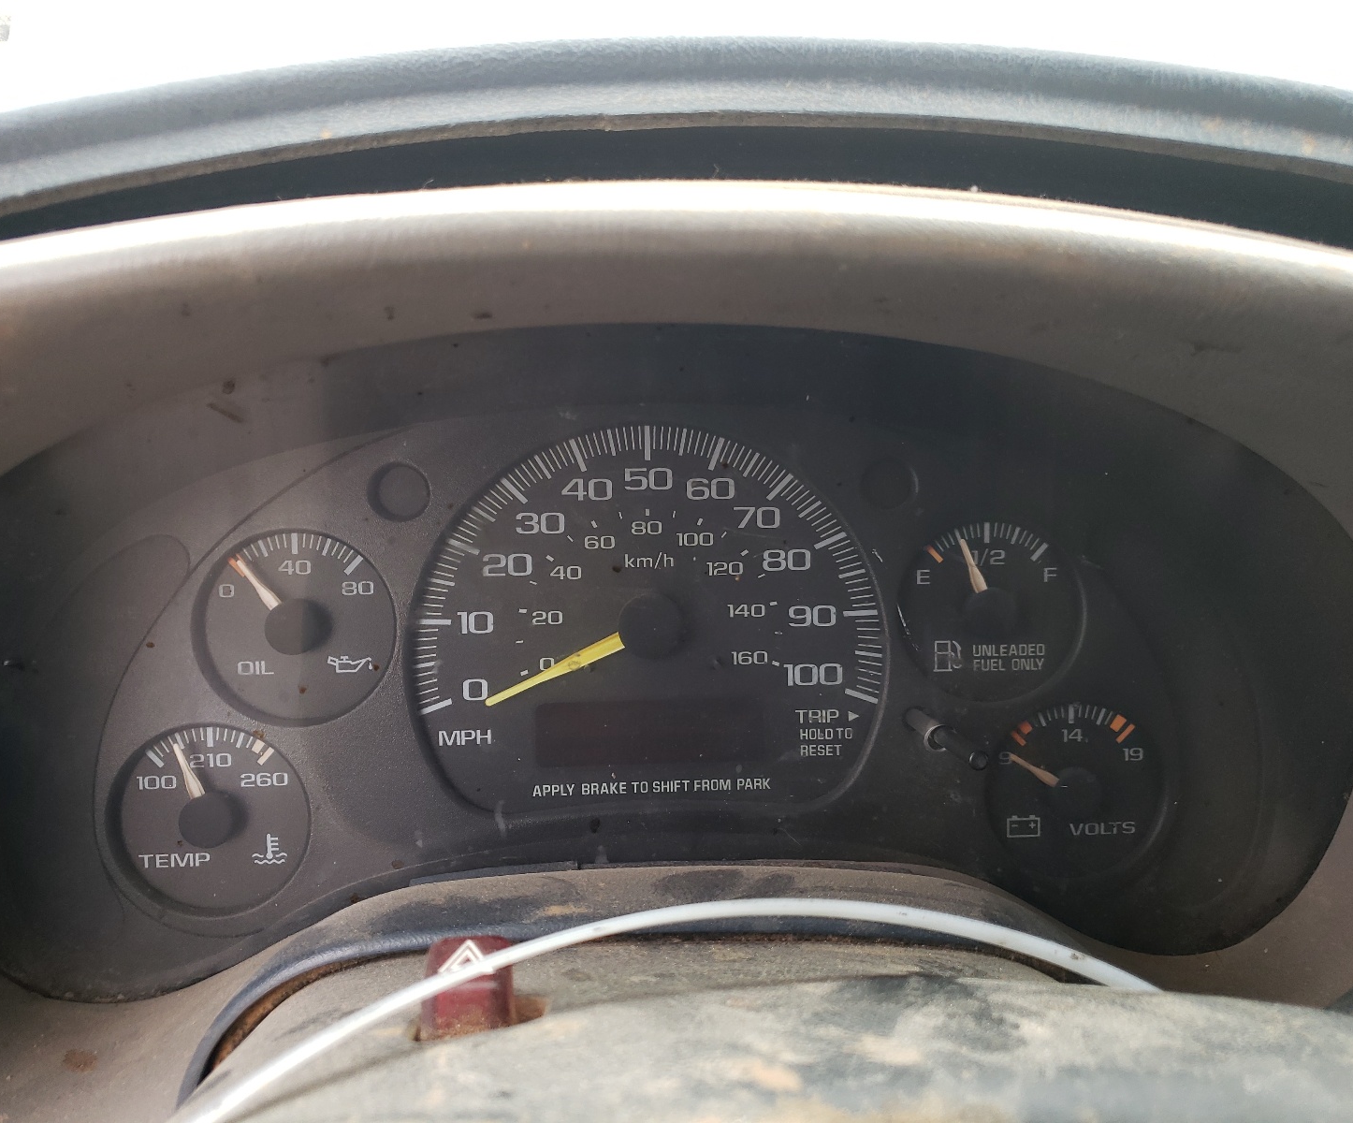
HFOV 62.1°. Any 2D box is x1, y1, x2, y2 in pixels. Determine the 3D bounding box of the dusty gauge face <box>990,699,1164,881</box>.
[{"bbox_3d":[0.109,0.063,0.307,0.049,0.049,0.012,-1,4,-4],"label":"dusty gauge face"}]

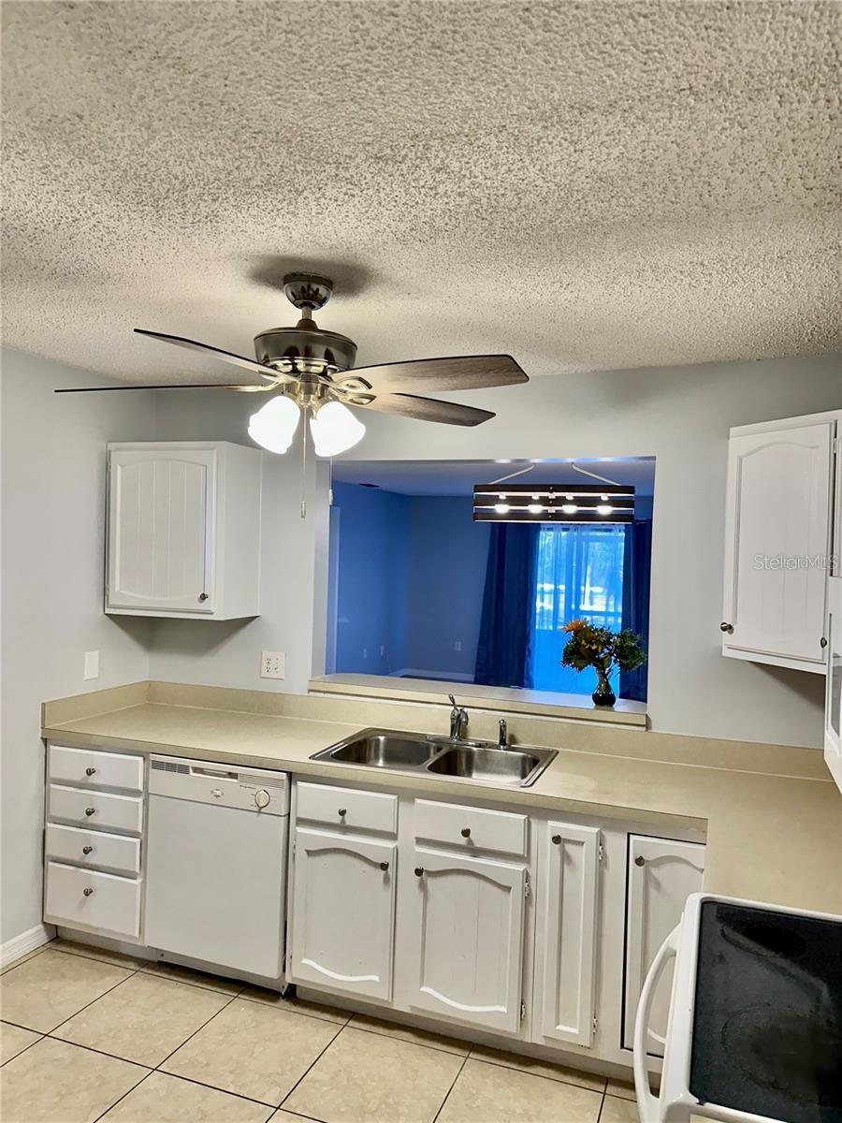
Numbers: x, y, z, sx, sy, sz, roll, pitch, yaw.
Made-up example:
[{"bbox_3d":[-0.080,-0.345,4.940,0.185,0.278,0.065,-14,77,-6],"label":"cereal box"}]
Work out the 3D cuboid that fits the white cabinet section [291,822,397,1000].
[{"bbox_3d":[-0.179,1.236,2.966,0.400,0.565,0.530,2,1,21],"label":"white cabinet section"}]

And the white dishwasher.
[{"bbox_3d":[-0.665,1.154,3.186,0.608,0.808,0.600,2,1,21],"label":"white dishwasher"}]

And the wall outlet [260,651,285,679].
[{"bbox_3d":[-0.676,0.473,3.542,0.121,0.119,0.009,2,1,21],"label":"wall outlet"}]

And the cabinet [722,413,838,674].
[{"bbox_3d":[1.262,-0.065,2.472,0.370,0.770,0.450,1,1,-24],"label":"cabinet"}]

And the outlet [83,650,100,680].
[{"bbox_3d":[-1.454,0.460,3.449,0.008,0.120,0.076,2,1,21],"label":"outlet"}]

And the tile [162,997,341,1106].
[{"bbox_3d":[-0.559,1.634,2.617,0.451,0.010,0.451,2,1,21],"label":"tile"}]

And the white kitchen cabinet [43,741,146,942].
[{"bbox_3d":[-1.214,1.127,3.382,0.525,0.788,0.580,2,1,21],"label":"white kitchen cabinet"}]

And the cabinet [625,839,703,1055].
[{"bbox_3d":[0.827,1.169,2.589,0.265,0.680,0.530,2,1,21],"label":"cabinet"}]

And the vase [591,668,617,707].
[{"bbox_3d":[0.725,0.491,3.082,0.094,0.150,0.094,2,1,21],"label":"vase"}]

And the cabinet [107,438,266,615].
[{"bbox_3d":[-1.078,-0.138,3.536,0.630,0.763,0.306,2,1,21],"label":"cabinet"}]

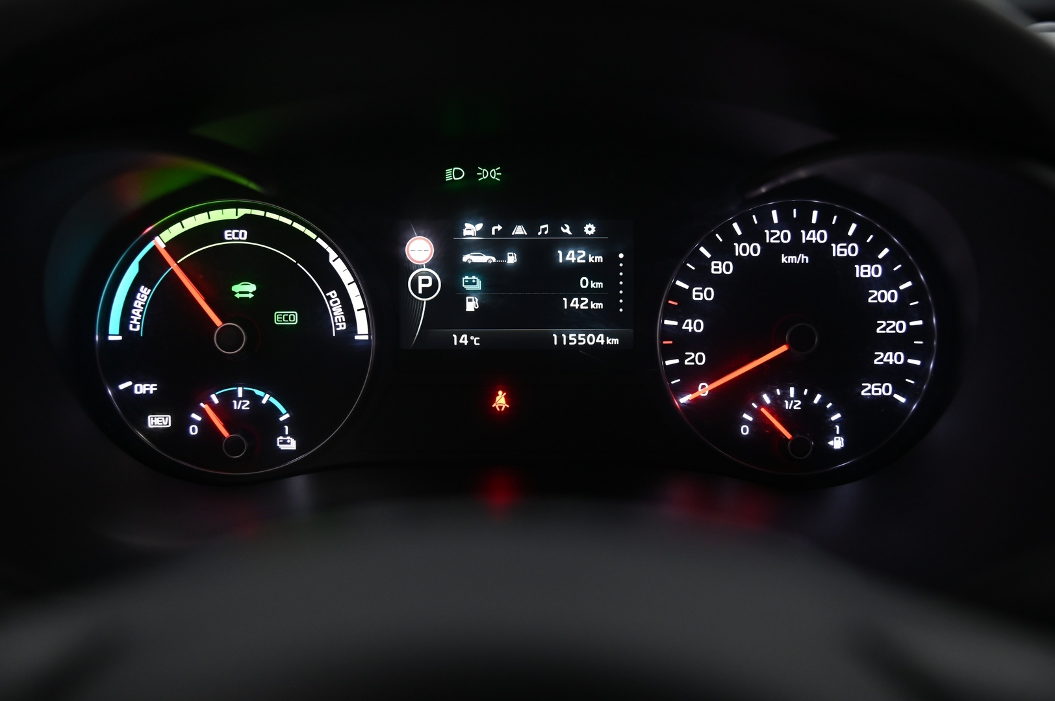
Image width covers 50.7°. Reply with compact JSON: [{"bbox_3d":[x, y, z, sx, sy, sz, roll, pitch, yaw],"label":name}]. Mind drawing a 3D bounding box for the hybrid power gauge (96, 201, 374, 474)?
[{"bbox_3d":[-0.118,-0.005,0.450,0.113,0.113,0.020,0,5,0],"label":"hybrid power gauge"}]

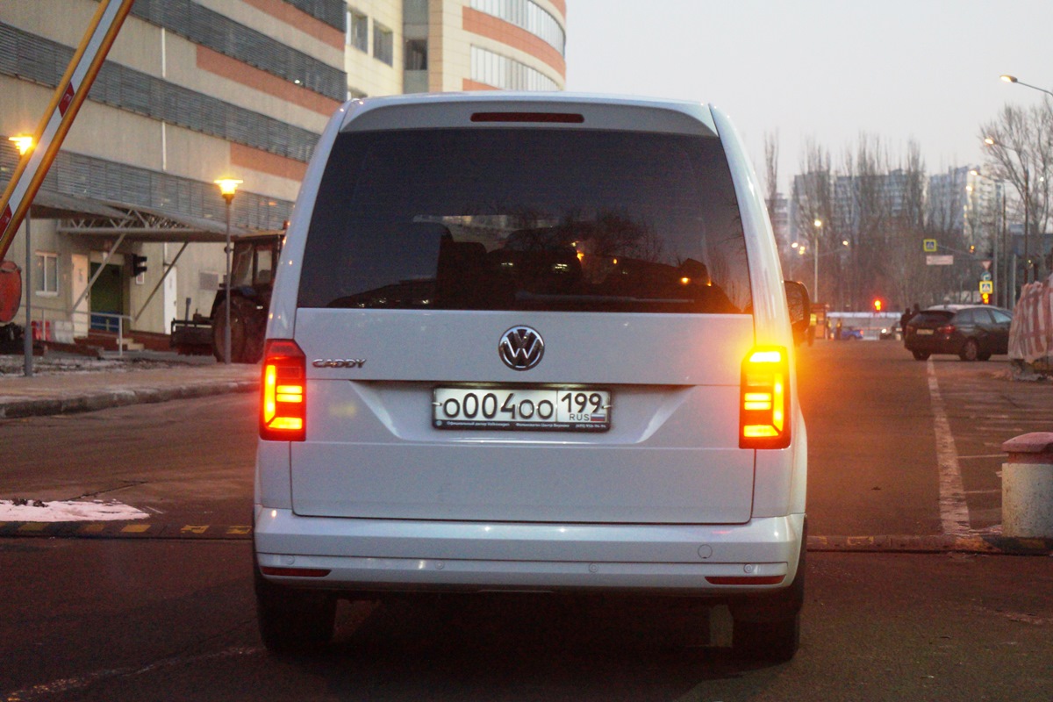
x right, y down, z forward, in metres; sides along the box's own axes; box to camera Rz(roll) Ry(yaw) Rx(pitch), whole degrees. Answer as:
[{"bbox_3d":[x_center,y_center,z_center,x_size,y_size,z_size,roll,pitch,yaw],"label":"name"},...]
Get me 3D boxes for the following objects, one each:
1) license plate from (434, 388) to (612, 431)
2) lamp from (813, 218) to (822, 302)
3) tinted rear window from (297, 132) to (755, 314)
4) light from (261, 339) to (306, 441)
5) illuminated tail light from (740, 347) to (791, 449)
[{"bbox_3d":[-0.012,0.174,7.320,0.530,0.130,0.020,1,1,3],"label":"license plate"},{"bbox_3d":[21.312,-5.368,180.000,0.600,8.400,0.700,0,1,-18],"label":"lamp"},{"bbox_3d":[0.000,-0.400,7.480,1.370,0.590,0.100,1,-16,3],"label":"tinted rear window"},{"bbox_3d":[-0.742,0.118,7.450,0.150,0.310,0.140,1,1,3],"label":"light"},{"bbox_3d":[0.716,0.141,7.370,0.153,0.310,0.140,1,1,3],"label":"illuminated tail light"}]

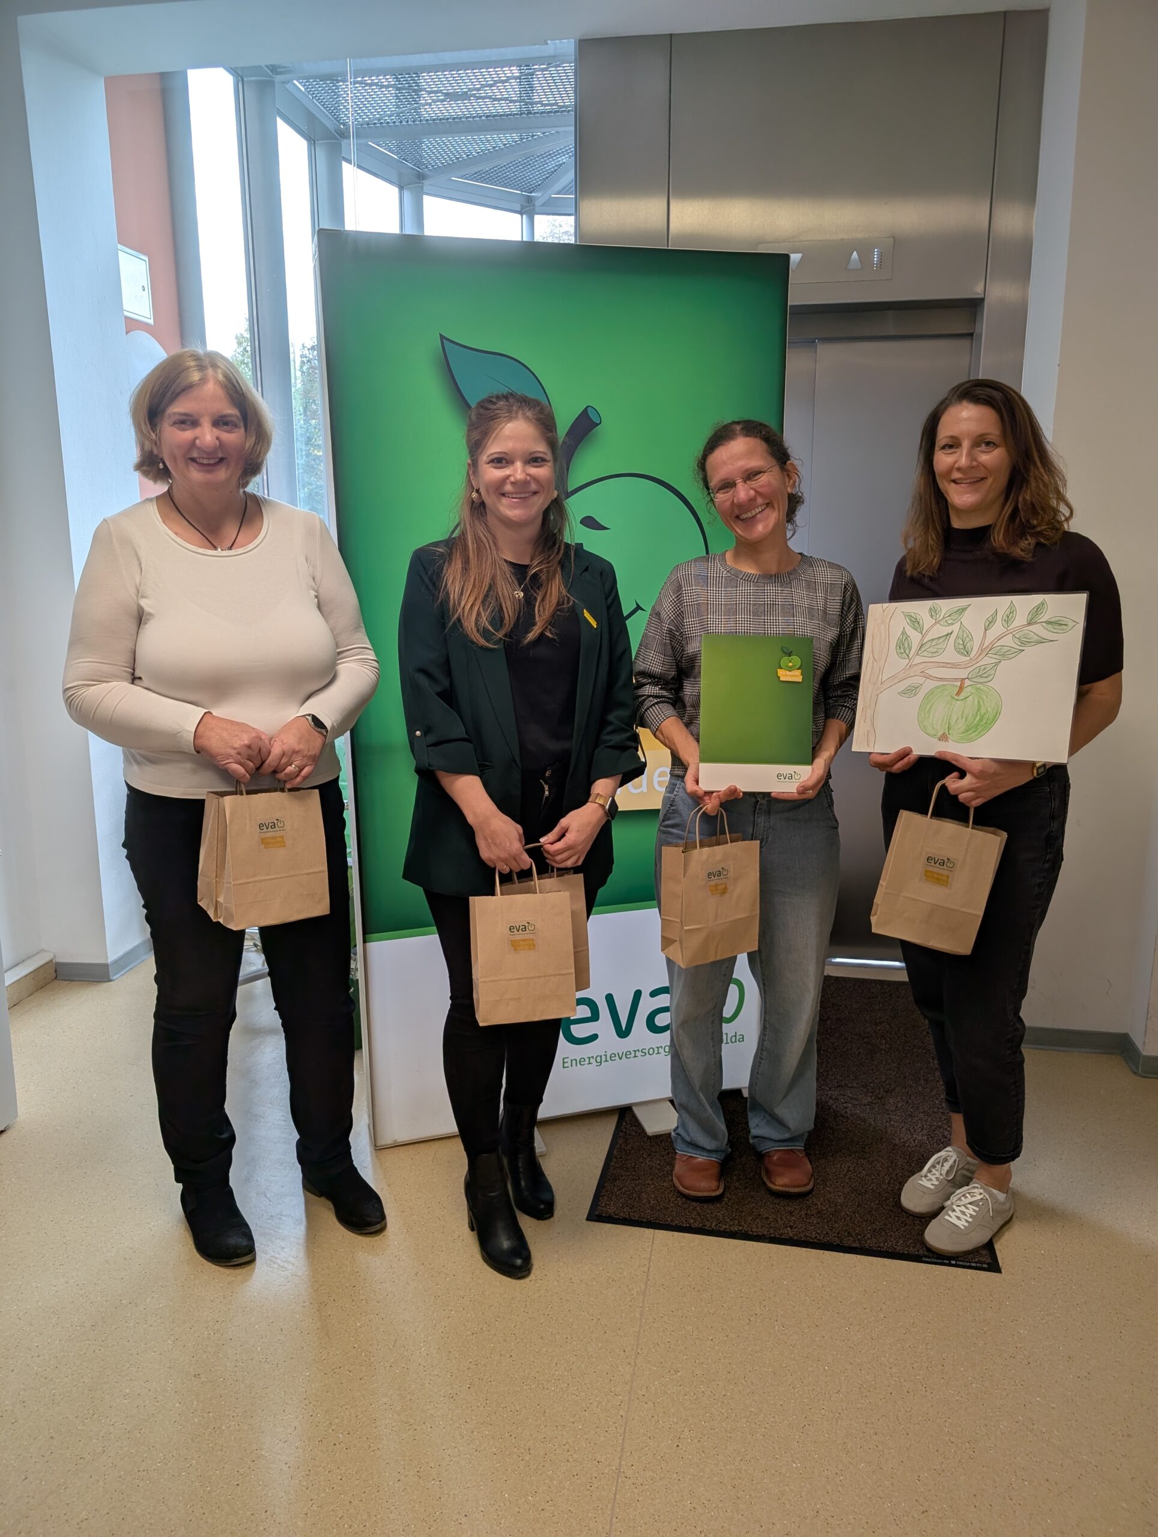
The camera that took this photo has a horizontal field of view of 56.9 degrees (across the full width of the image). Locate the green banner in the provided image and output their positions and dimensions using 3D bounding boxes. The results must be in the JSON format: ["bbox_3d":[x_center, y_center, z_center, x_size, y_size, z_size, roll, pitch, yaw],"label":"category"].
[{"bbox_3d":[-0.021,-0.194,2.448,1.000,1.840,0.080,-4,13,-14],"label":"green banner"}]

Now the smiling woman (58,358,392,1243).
[{"bbox_3d":[-0.674,0.107,2.092,0.600,1.760,0.420,-6,13,-26],"label":"smiling woman"}]

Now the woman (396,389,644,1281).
[{"bbox_3d":[-0.112,0.146,2.080,0.490,1.685,0.410,-3,12,-15],"label":"woman"}]

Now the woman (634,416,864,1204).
[{"bbox_3d":[0.351,0.130,2.260,0.480,1.640,0.380,1,11,5],"label":"woman"}]

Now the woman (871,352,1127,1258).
[{"bbox_3d":[0.811,0.124,2.112,0.500,1.705,0.410,8,14,35],"label":"woman"}]

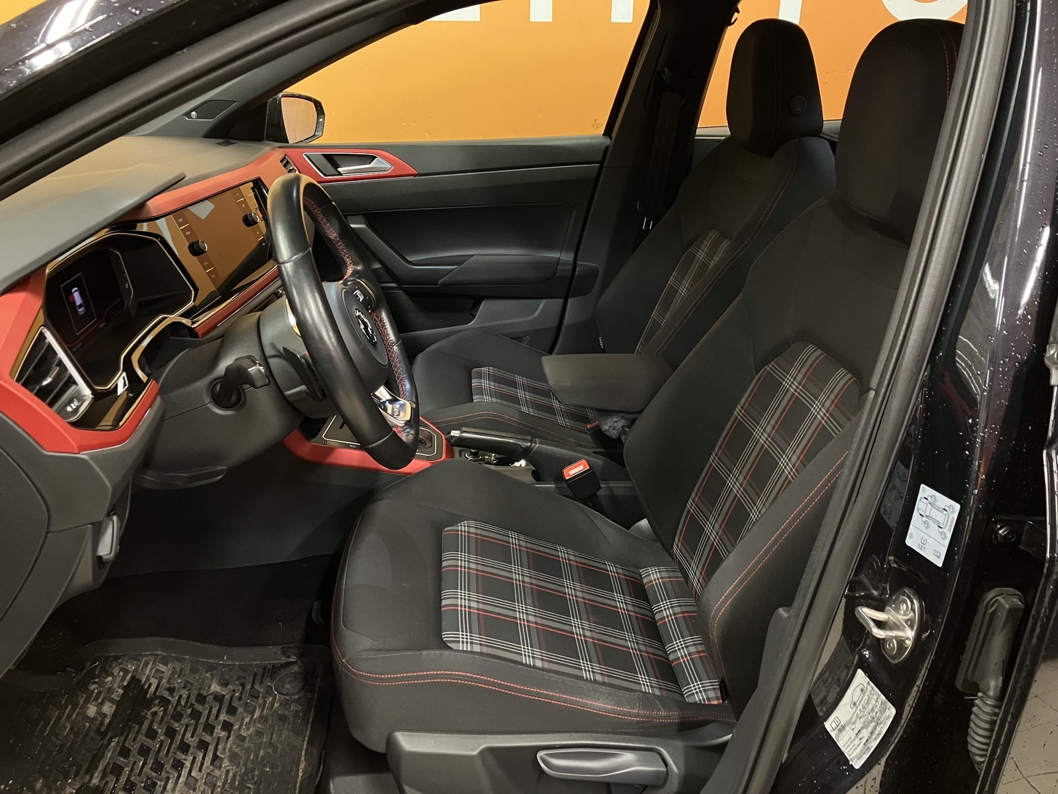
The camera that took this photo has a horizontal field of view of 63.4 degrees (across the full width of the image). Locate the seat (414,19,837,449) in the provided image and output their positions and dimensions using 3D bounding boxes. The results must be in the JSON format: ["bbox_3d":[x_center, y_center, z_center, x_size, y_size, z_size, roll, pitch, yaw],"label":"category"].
[{"bbox_3d":[0.143,-0.244,1.767,0.830,0.985,0.530,-2,23,-4],"label":"seat"}]

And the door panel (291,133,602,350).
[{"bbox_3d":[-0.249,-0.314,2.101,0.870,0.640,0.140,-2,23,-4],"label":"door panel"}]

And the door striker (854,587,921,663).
[{"bbox_3d":[0.309,0.202,0.751,0.040,0.078,0.044,-5,24,-11],"label":"door striker"}]

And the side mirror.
[{"bbox_3d":[-0.571,-0.681,2.088,0.100,0.135,0.195,4,24,10],"label":"side mirror"}]

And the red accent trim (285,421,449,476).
[{"bbox_3d":[-0.278,0.050,1.483,0.295,0.110,0.205,-2,23,-4],"label":"red accent trim"}]

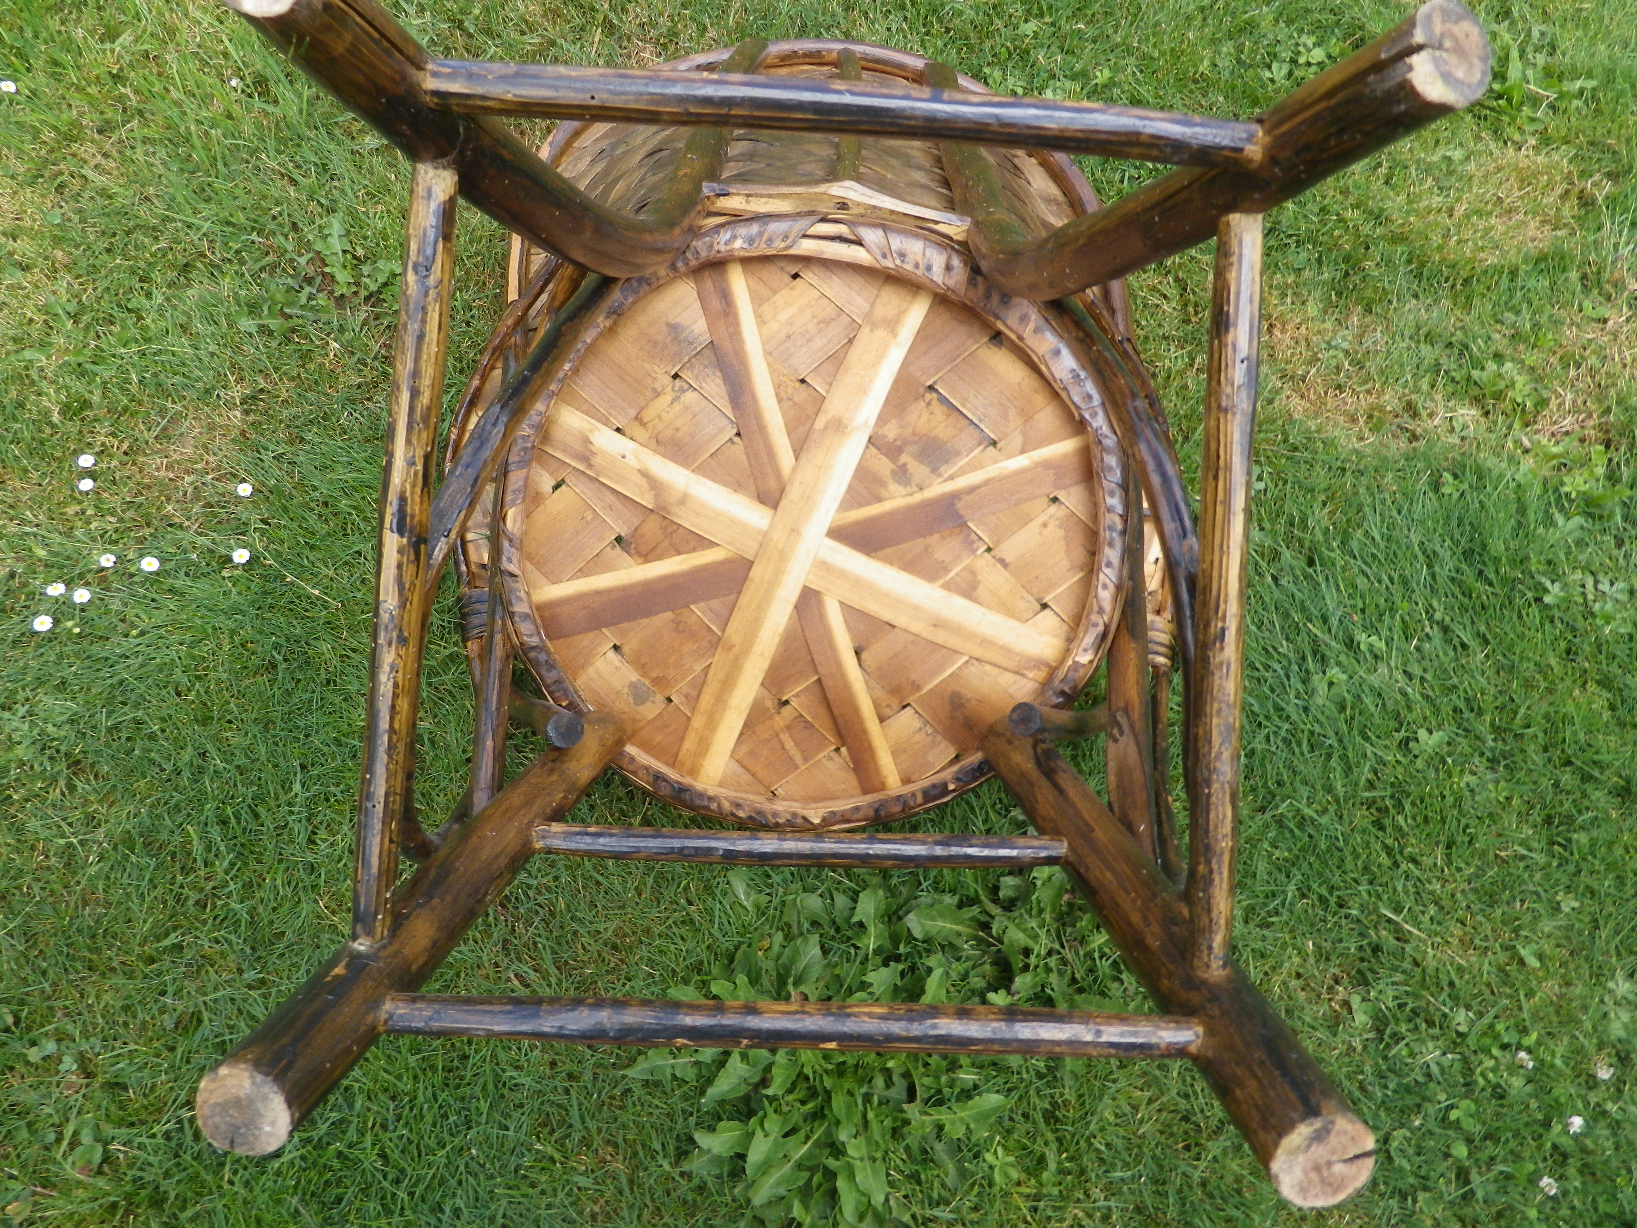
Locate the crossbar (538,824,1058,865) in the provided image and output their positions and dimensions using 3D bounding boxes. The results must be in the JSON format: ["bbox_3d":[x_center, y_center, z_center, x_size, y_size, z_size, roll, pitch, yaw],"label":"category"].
[{"bbox_3d":[-0.012,0.139,0.720,0.323,0.021,0.021,2,66,0],"label":"crossbar"}]

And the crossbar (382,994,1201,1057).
[{"bbox_3d":[-0.012,0.195,0.560,0.387,0.023,0.023,1,66,0],"label":"crossbar"}]

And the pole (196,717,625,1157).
[{"bbox_3d":[-0.200,0.149,0.693,0.043,0.451,0.043,12,104,5],"label":"pole"}]

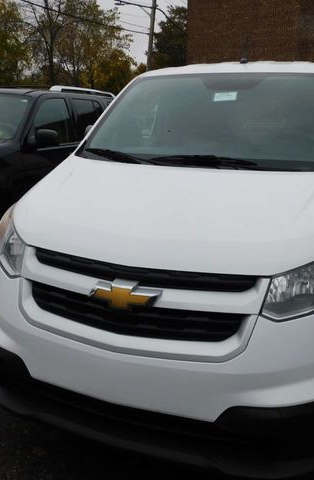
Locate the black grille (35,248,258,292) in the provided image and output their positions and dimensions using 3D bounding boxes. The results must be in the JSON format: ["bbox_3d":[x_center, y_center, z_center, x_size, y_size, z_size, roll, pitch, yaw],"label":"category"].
[{"bbox_3d":[-0.095,0.109,1.595,0.890,0.070,0.130,7,15,20],"label":"black grille"}]

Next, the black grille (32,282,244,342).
[{"bbox_3d":[-0.109,0.253,1.601,0.860,0.155,0.130,7,15,20],"label":"black grille"}]

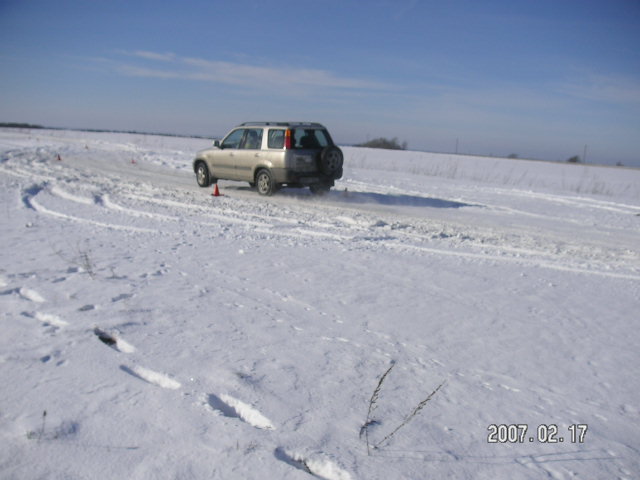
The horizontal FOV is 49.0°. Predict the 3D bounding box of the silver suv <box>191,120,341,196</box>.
[{"bbox_3d":[-1.418,-2.051,17.460,1.770,1.690,4.480,-4,10,-41],"label":"silver suv"}]

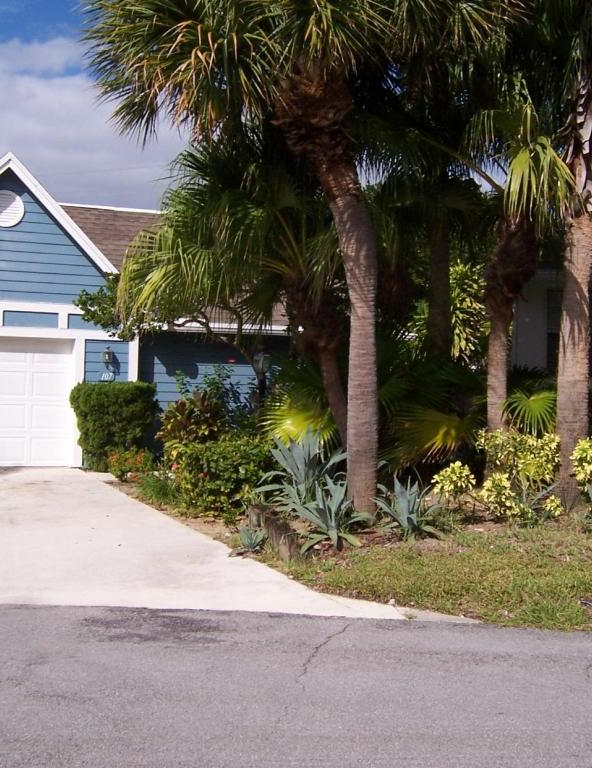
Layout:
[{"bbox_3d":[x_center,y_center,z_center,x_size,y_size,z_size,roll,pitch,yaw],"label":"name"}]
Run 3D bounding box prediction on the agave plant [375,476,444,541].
[{"bbox_3d":[1.046,1.148,9.000,0.660,0.580,0.660,1,0,0],"label":"agave plant"}]

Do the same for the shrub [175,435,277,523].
[{"bbox_3d":[-0.780,0.984,10.500,1.060,0.880,1.050,1,0,0],"label":"shrub"}]

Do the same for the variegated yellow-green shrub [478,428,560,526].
[{"bbox_3d":[2.312,0.947,10.100,0.880,0.930,0.850,1,0,0],"label":"variegated yellow-green shrub"}]

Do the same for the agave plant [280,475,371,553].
[{"bbox_3d":[0.255,1.112,8.450,0.800,0.680,0.800,1,0,0],"label":"agave plant"}]

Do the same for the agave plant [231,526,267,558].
[{"bbox_3d":[-0.400,1.338,8.400,0.320,0.280,0.320,1,0,0],"label":"agave plant"}]

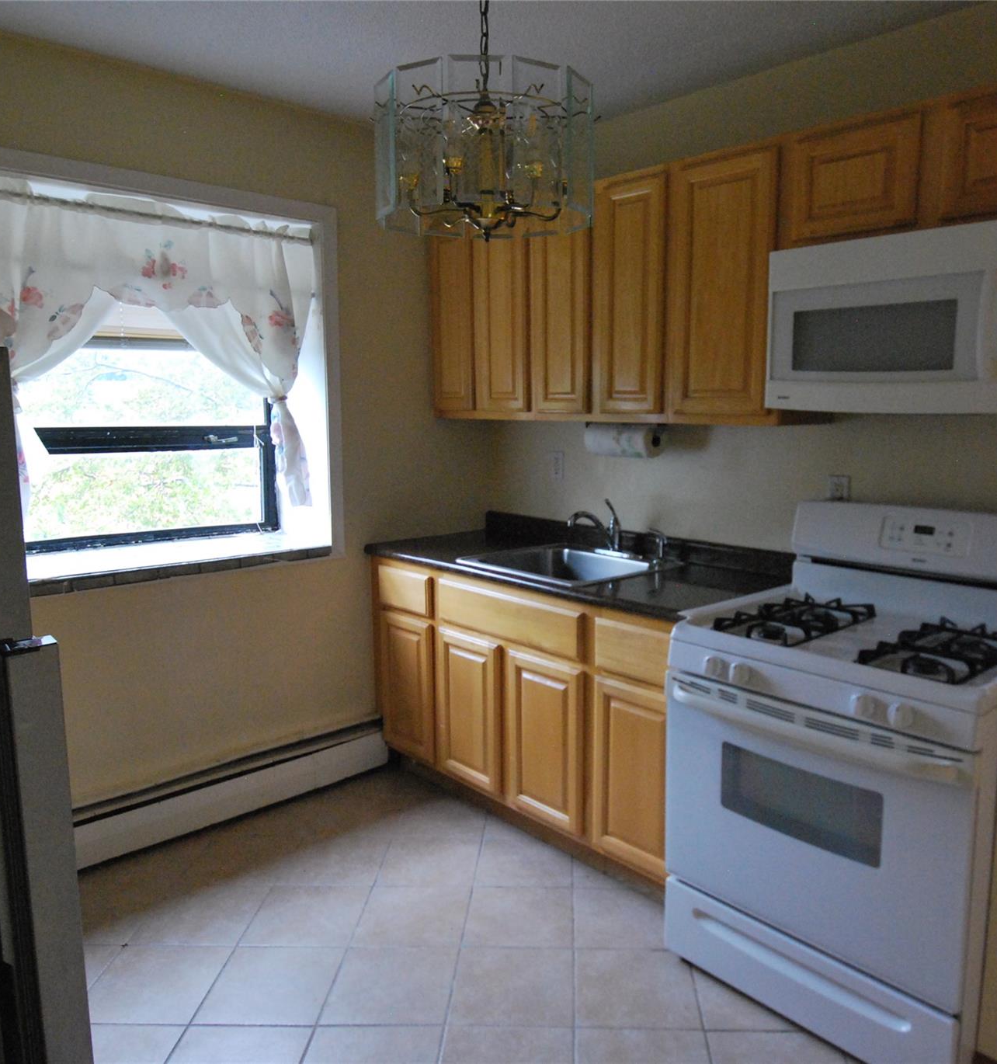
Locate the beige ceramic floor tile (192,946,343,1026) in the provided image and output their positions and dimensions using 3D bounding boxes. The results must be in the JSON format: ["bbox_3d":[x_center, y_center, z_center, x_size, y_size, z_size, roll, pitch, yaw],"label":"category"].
[{"bbox_3d":[-0.589,1.196,2.216,0.311,0.010,0.305,-1,10,3],"label":"beige ceramic floor tile"}]

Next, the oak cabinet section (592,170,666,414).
[{"bbox_3d":[0.542,-0.772,2.839,0.335,0.740,0.310,-9,12,-42],"label":"oak cabinet section"}]

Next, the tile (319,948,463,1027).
[{"bbox_3d":[-0.273,1.191,2.201,0.311,0.010,0.305,-1,10,3],"label":"tile"}]

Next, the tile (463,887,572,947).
[{"bbox_3d":[0.063,1.133,2.468,0.309,0.010,0.301,0,9,3],"label":"tile"}]

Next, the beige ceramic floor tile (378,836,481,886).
[{"bbox_3d":[-0.221,1.089,2.772,0.305,0.010,0.304,0,9,3],"label":"beige ceramic floor tile"}]

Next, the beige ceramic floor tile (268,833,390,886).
[{"bbox_3d":[-0.547,1.096,2.791,0.311,0.010,0.305,-1,10,3],"label":"beige ceramic floor tile"}]

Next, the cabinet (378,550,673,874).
[{"bbox_3d":[0.250,0.558,3.141,0.625,0.837,1.530,-8,12,-42],"label":"cabinet"}]

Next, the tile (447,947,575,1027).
[{"bbox_3d":[0.042,1.185,2.186,0.311,0.010,0.305,-1,10,3],"label":"tile"}]

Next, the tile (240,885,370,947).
[{"bbox_3d":[-0.559,1.137,2.484,0.309,0.010,0.301,0,9,3],"label":"tile"}]

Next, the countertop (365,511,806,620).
[{"bbox_3d":[0.233,0.083,3.064,0.649,0.120,1.540,-8,12,-42],"label":"countertop"}]

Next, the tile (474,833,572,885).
[{"bbox_3d":[0.077,1.085,2.755,0.311,0.010,0.305,-1,10,3],"label":"tile"}]

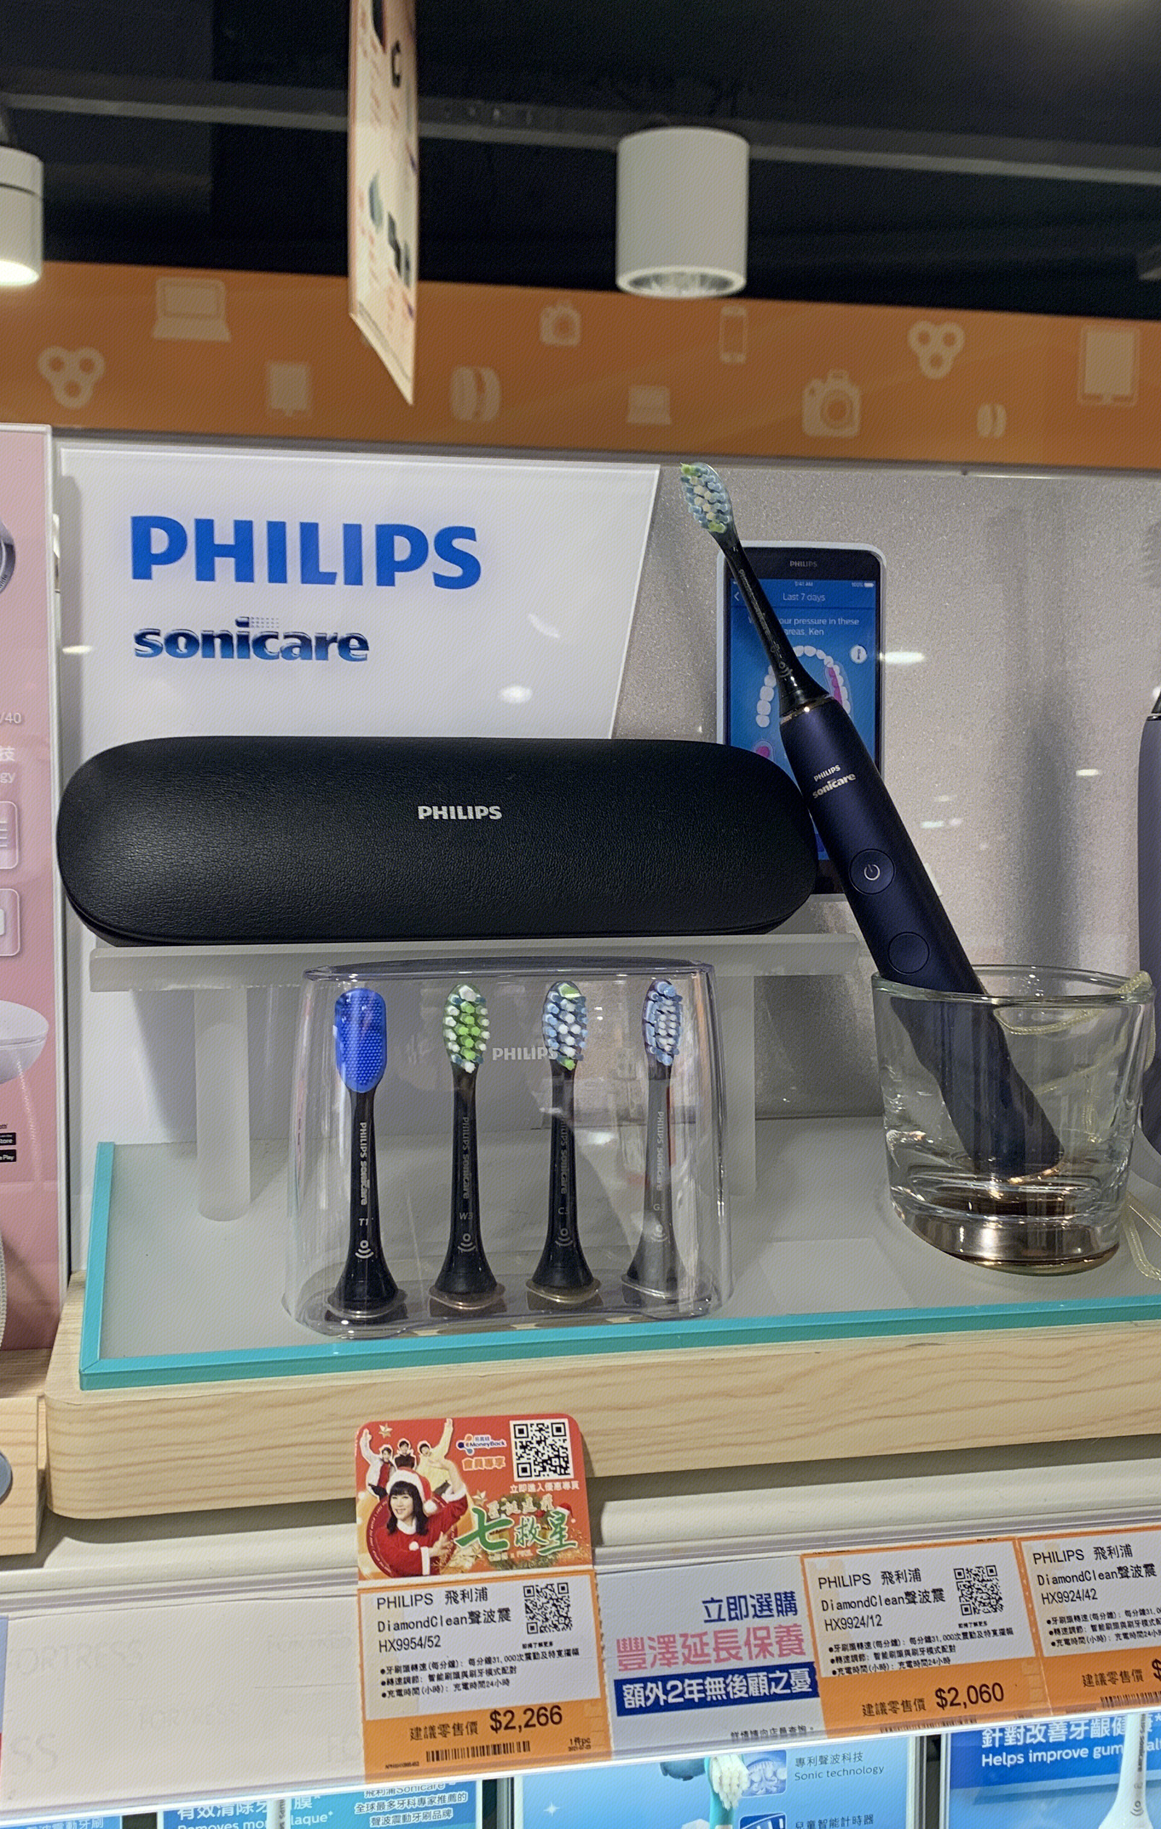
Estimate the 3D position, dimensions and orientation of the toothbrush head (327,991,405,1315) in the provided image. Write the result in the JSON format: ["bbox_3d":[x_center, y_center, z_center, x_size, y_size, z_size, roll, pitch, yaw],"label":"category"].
[{"bbox_3d":[-0.059,0.065,0.507,0.021,0.091,0.021,0,5,-11],"label":"toothbrush head"}]

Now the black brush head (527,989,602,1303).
[{"bbox_3d":[-0.004,0.064,0.521,0.019,0.091,0.021,-1,5,-16],"label":"black brush head"}]

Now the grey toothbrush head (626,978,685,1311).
[{"bbox_3d":[0.022,0.064,0.527,0.019,0.091,0.021,-1,6,-22],"label":"grey toothbrush head"}]

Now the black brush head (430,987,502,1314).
[{"bbox_3d":[-0.032,0.064,0.514,0.019,0.091,0.021,-1,5,-13],"label":"black brush head"}]

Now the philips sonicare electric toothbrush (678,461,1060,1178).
[{"bbox_3d":[0.087,-0.036,0.591,0.031,0.252,0.032,-25,-13,15],"label":"philips sonicare electric toothbrush"}]

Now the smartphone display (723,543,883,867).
[{"bbox_3d":[0.076,-0.067,0.625,0.060,0.120,0.008,-1,2,-13],"label":"smartphone display"}]

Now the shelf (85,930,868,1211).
[{"bbox_3d":[-0.033,0.046,0.570,0.227,0.080,0.070,-1,5,-13],"label":"shelf"}]

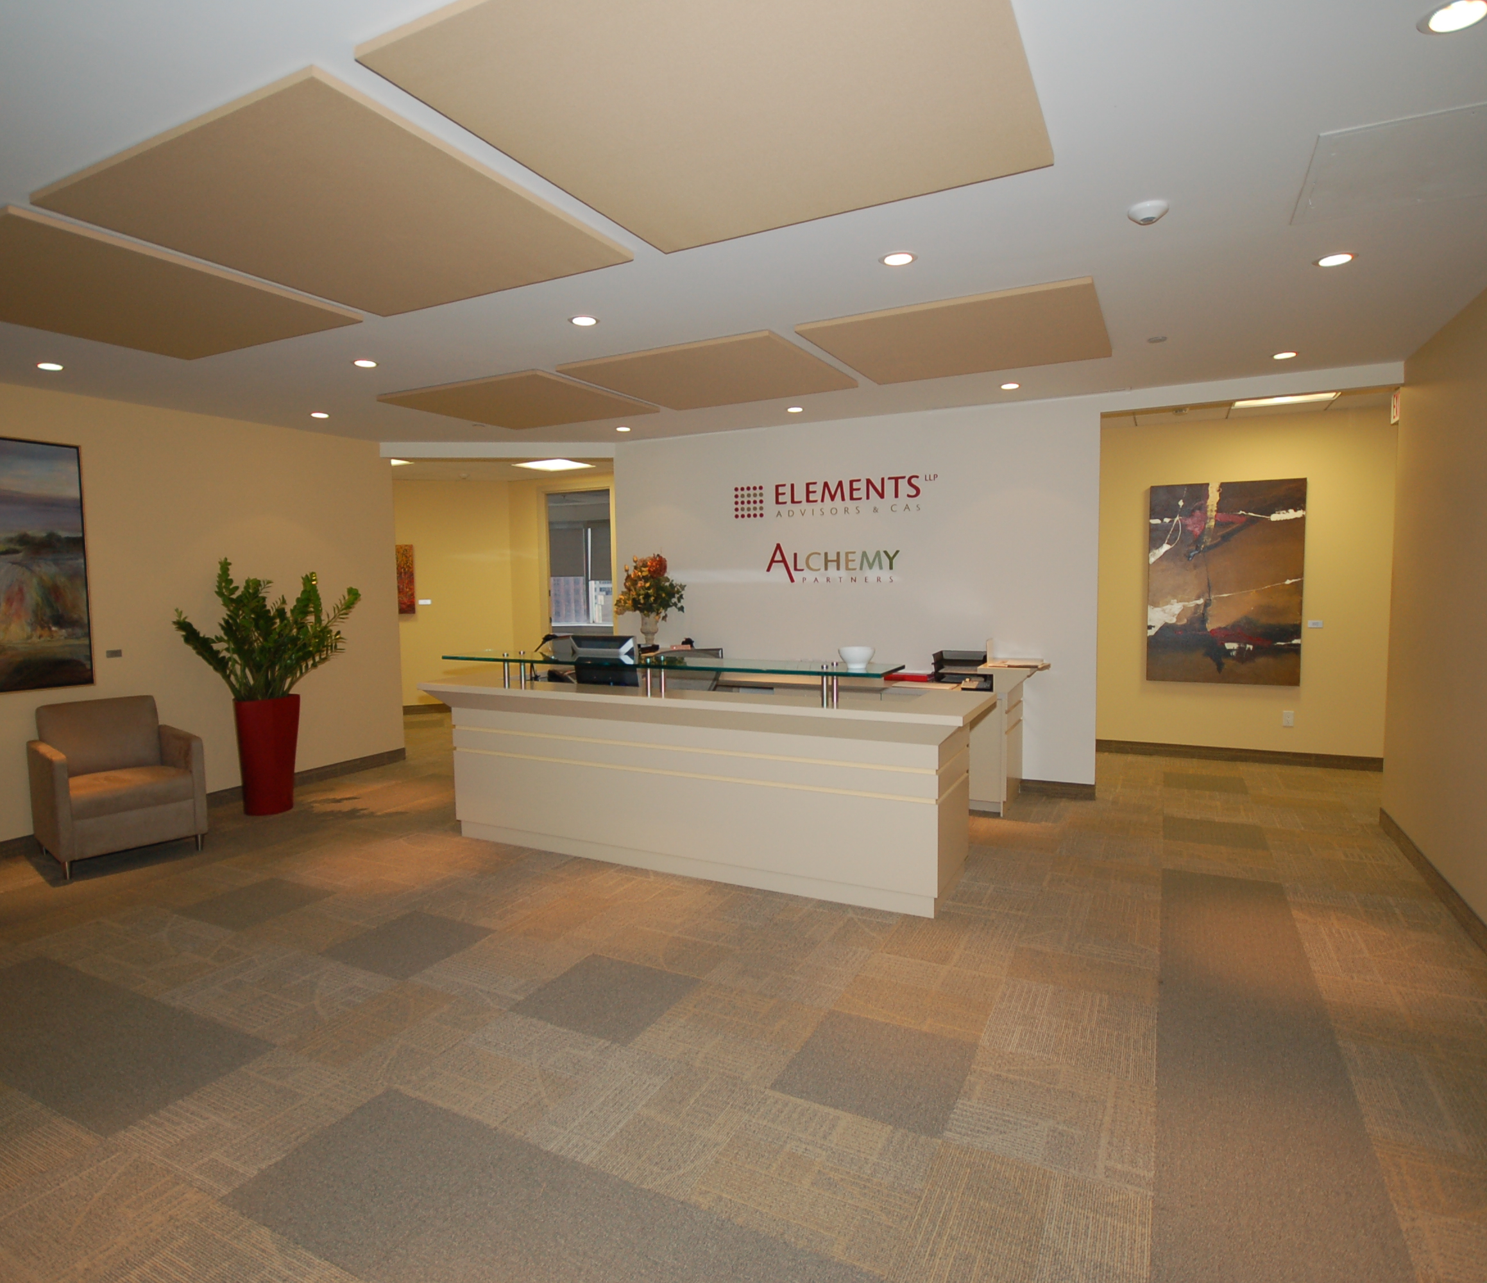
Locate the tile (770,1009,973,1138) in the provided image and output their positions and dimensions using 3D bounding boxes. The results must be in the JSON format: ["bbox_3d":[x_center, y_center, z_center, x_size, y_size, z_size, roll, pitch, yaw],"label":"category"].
[{"bbox_3d":[0.424,1.318,2.489,0.500,0.008,0.500,1,6,27],"label":"tile"}]

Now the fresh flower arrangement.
[{"bbox_3d":[-0.727,-0.425,6.200,0.480,0.510,0.450,-1,5,0],"label":"fresh flower arrangement"}]

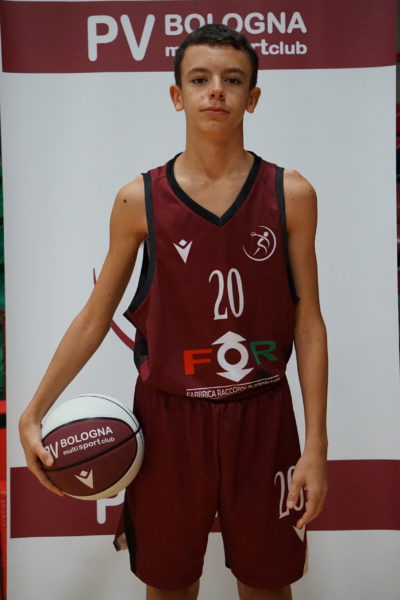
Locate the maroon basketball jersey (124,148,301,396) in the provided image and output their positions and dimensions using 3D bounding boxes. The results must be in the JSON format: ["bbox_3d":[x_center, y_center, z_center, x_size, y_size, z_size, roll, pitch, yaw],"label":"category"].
[{"bbox_3d":[0.025,-0.050,2.890,0.350,0.530,0.245,-1,2,-8],"label":"maroon basketball jersey"}]

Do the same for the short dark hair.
[{"bbox_3d":[0.035,-0.505,2.880,0.172,0.145,0.195,-1,2,-2],"label":"short dark hair"}]

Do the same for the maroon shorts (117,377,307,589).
[{"bbox_3d":[0.024,0.386,2.890,0.385,0.435,0.270,-1,2,-6],"label":"maroon shorts"}]

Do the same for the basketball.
[{"bbox_3d":[-0.223,0.306,2.830,0.220,0.220,0.220,-1,2,0],"label":"basketball"}]

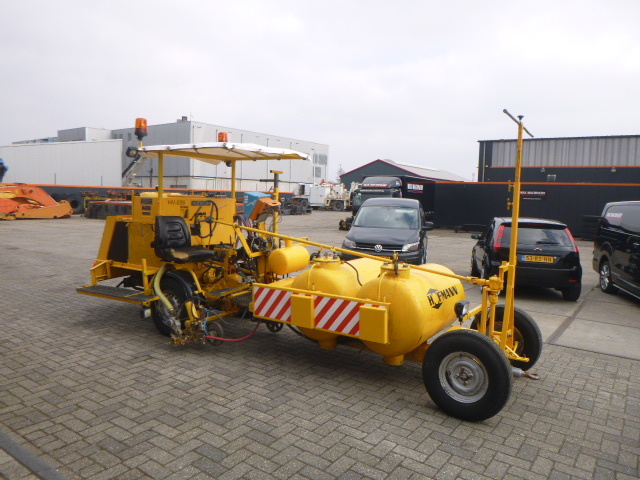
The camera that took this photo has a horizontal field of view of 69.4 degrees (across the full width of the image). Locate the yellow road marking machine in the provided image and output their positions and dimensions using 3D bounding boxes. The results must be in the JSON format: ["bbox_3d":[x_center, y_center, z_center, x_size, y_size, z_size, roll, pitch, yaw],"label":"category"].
[{"bbox_3d":[-0.439,-0.093,5.137,5.440,2.440,1.600,5,6,33],"label":"yellow road marking machine"}]

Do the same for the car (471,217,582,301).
[{"bbox_3d":[4.153,0.229,9.656,1.690,1.460,3.920,3,5,14],"label":"car"}]

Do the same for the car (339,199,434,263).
[{"bbox_3d":[1.772,-0.134,11.634,1.800,1.820,4.420,3,5,14],"label":"car"}]

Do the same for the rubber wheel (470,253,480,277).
[{"bbox_3d":[3.713,0.545,11.007,0.190,0.580,0.580,3,5,14],"label":"rubber wheel"}]

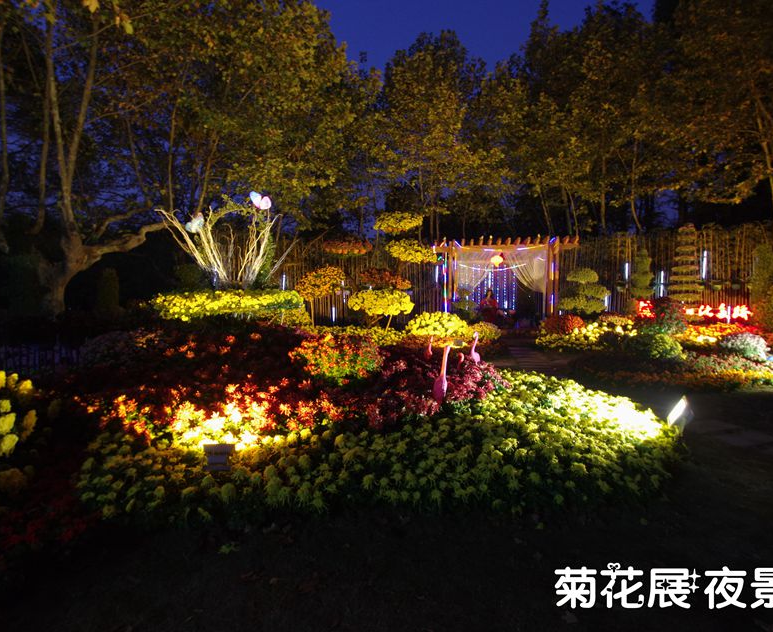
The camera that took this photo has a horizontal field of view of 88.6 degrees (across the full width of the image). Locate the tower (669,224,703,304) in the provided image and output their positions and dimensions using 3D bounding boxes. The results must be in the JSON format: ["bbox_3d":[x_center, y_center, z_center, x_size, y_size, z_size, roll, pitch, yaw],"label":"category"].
[{"bbox_3d":[7.959,-1.183,10.501,0.740,2.450,0.740,0,4,0],"label":"tower"}]

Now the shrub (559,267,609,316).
[{"bbox_3d":[5.403,-0.655,10.800,1.260,1.360,1.120,2,5,26],"label":"shrub"}]

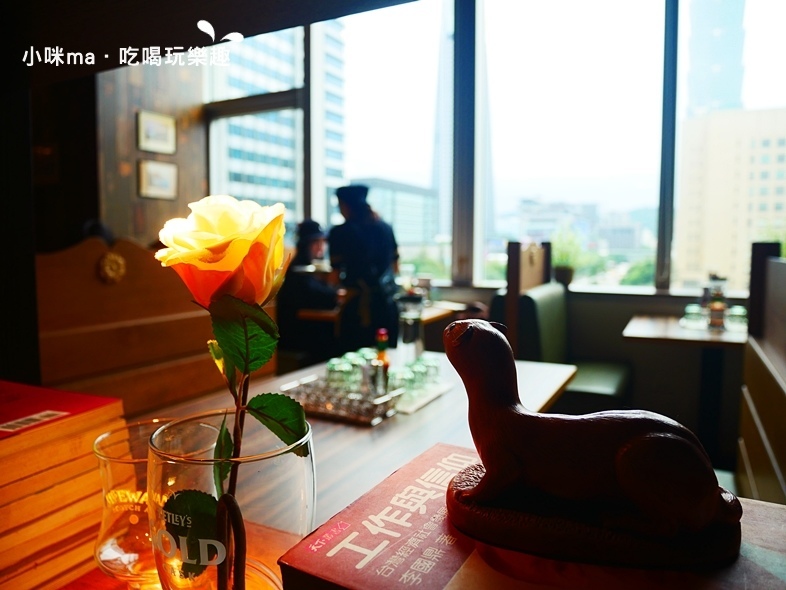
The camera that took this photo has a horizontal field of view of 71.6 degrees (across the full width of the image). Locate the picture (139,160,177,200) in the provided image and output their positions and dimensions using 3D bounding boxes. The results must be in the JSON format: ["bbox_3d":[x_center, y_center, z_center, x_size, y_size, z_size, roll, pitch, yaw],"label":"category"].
[{"bbox_3d":[-2.209,-1.077,5.171,0.030,0.340,0.415,3,6,28],"label":"picture"}]

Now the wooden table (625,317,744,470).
[{"bbox_3d":[1.808,0.566,3.135,0.840,0.740,0.840,3,6,28],"label":"wooden table"}]

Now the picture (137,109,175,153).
[{"bbox_3d":[-2.203,-1.521,5.144,0.030,0.348,0.415,3,6,28],"label":"picture"}]

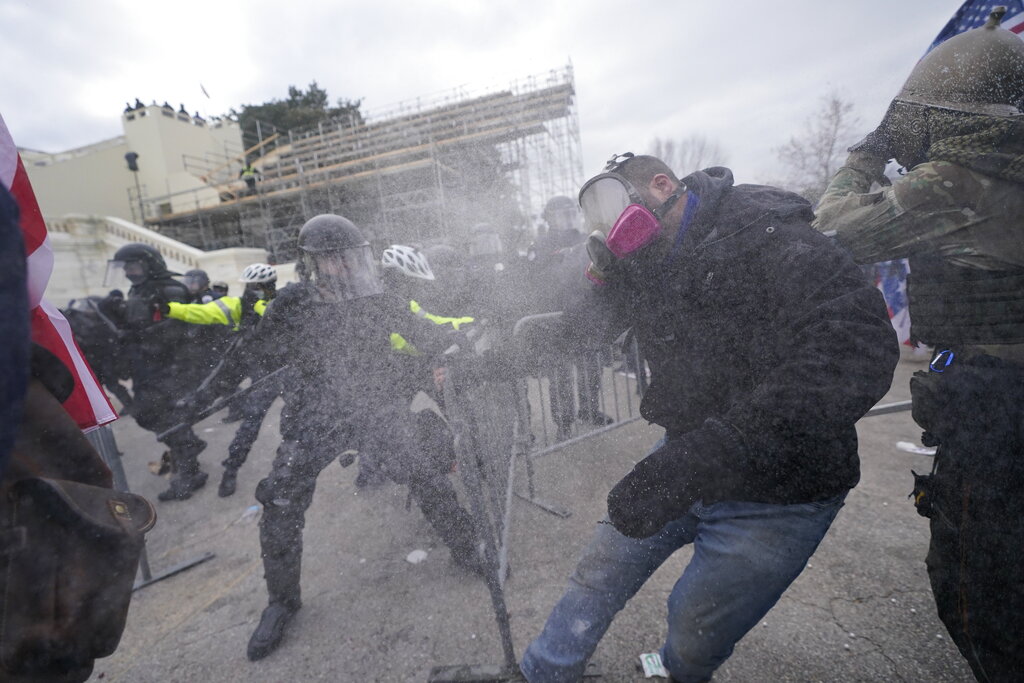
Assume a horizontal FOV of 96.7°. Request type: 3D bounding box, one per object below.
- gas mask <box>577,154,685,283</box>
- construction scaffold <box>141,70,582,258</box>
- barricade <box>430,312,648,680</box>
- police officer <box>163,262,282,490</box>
[{"bbox_3d":[0.300,-0.325,1.190,0.220,0.260,0.200,-24,-5,-29],"label":"gas mask"},{"bbox_3d":[-7.100,-7.000,22.800,20.500,11.000,7.000,-5,7,15],"label":"construction scaffold"},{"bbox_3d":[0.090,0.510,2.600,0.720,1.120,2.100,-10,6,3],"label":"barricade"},{"bbox_3d":[-2.200,0.290,3.500,0.850,1.780,0.600,-10,7,-30],"label":"police officer"}]

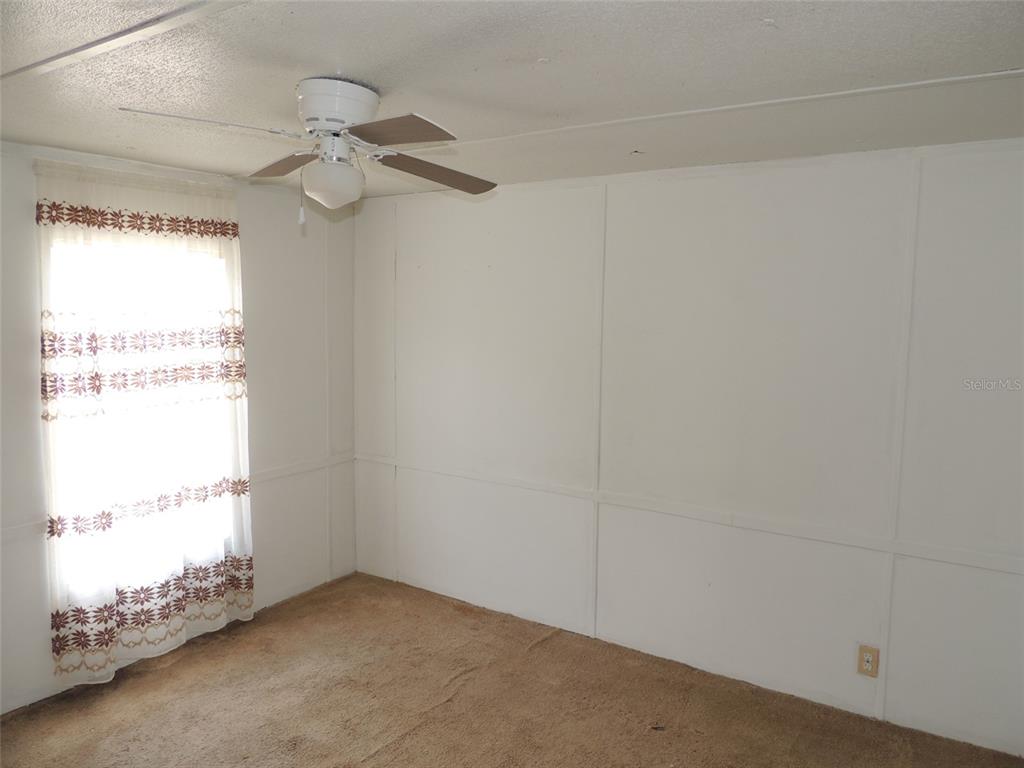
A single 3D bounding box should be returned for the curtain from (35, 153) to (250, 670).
[{"bbox_3d":[-1.515,0.154,3.044,0.093,2.030,0.907,5,7,32],"label":"curtain"}]

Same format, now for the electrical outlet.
[{"bbox_3d":[1.364,1.061,2.712,0.070,0.115,0.010,5,7,32],"label":"electrical outlet"}]

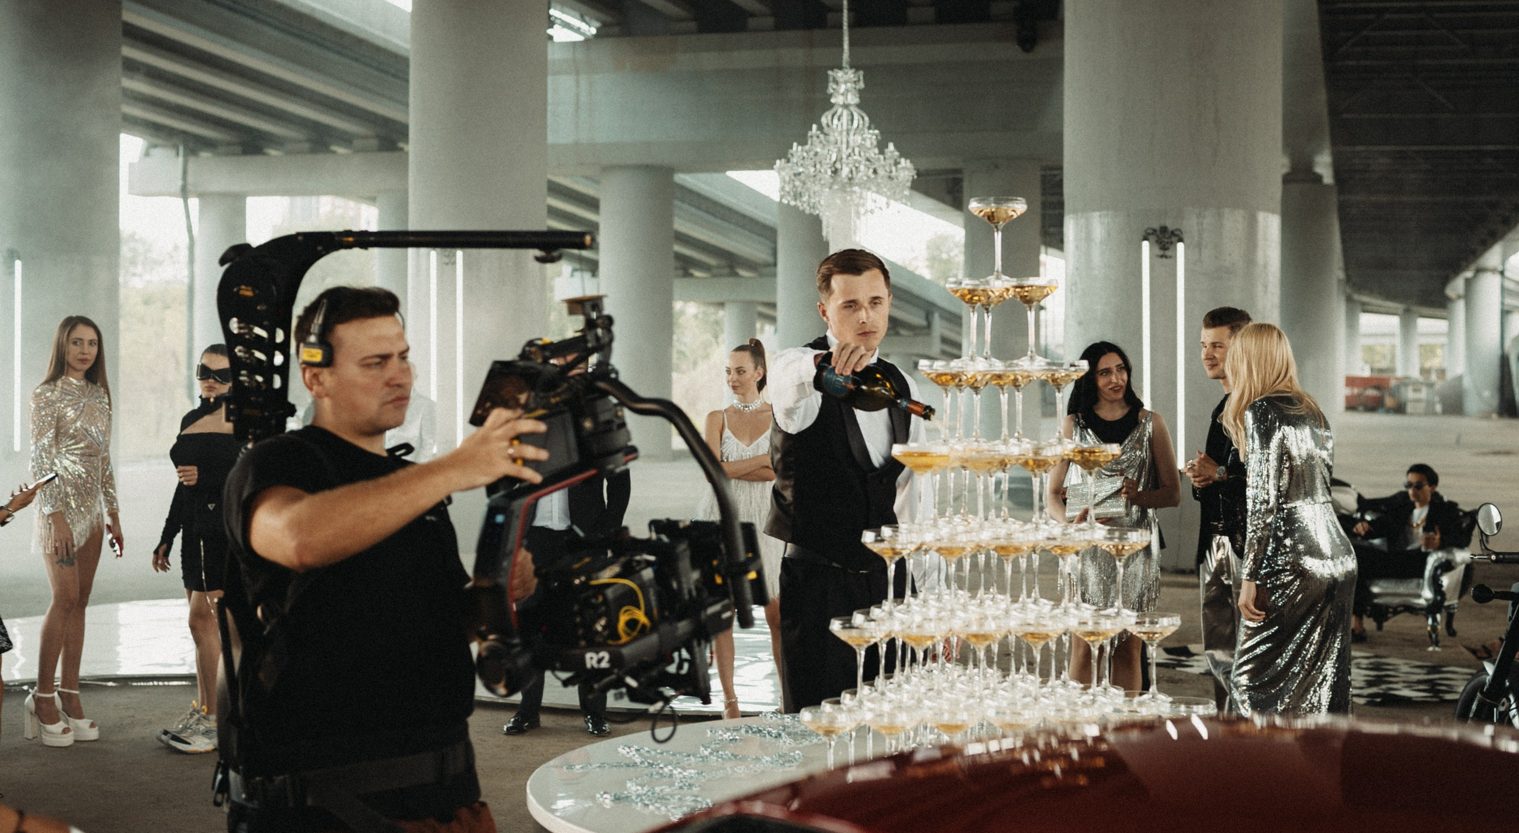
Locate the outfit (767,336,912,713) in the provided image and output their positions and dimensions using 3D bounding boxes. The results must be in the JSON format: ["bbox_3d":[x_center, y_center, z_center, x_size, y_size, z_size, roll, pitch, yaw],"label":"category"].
[{"bbox_3d":[0.188,0.575,3.950,0.430,1.520,0.300,0,1,-27],"label":"outfit"}]

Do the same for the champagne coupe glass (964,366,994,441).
[{"bbox_3d":[0.423,-0.024,3.268,0.107,0.151,0.107,0,1,0],"label":"champagne coupe glass"}]

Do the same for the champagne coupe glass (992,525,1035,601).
[{"bbox_3d":[0.444,0.282,3.003,0.105,0.150,0.105,0,0,0],"label":"champagne coupe glass"}]

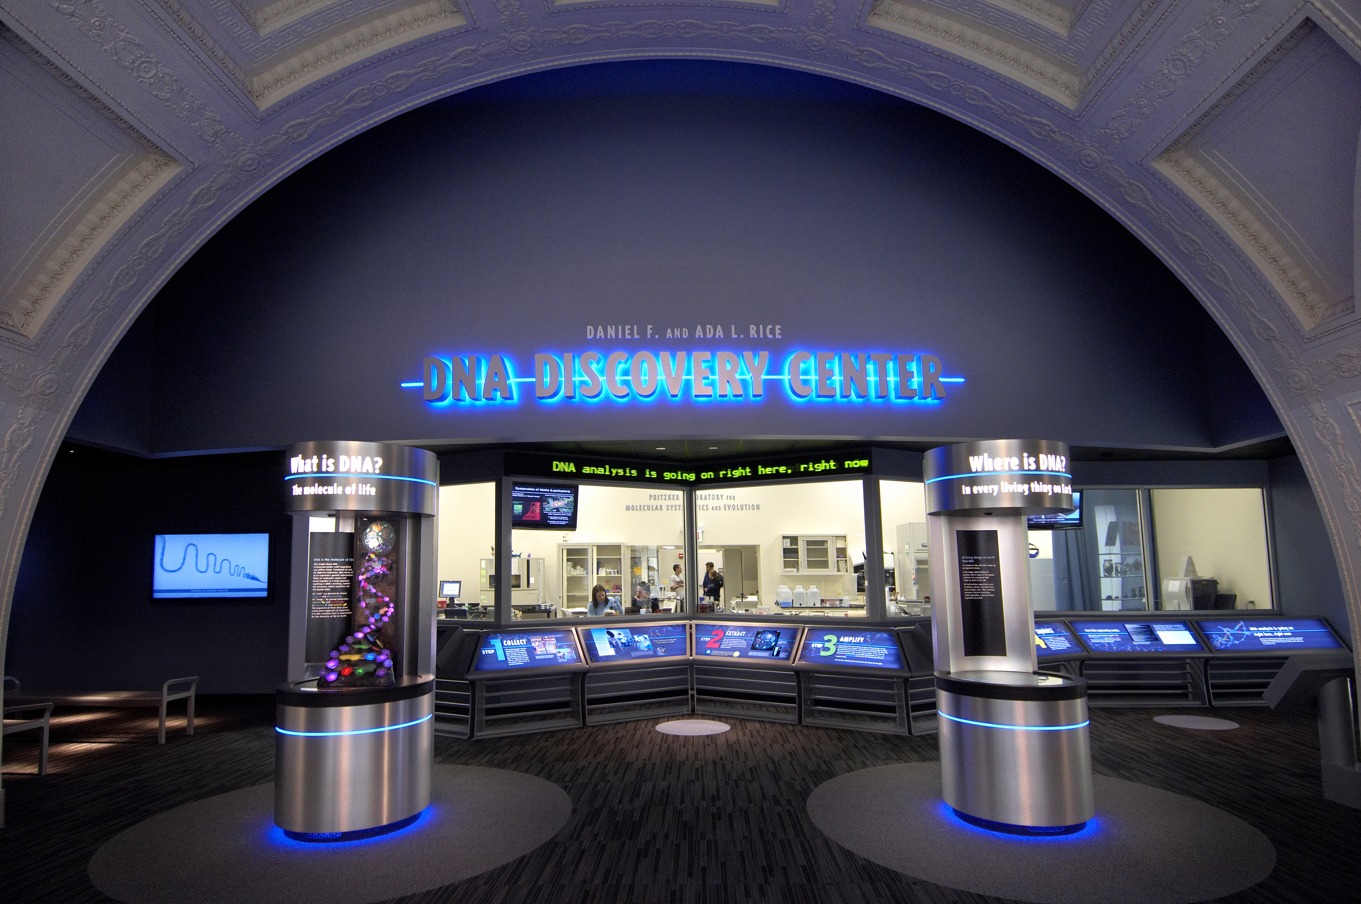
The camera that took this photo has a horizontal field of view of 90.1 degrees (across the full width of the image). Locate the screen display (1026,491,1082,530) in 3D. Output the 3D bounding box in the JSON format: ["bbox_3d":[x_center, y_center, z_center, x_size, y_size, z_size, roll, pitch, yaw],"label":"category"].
[{"bbox_3d":[4.685,0.743,8.650,0.820,0.500,0.100,-1,-9,0],"label":"screen display"}]

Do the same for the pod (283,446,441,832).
[{"bbox_3d":[-2.222,1.239,4.704,0.950,2.480,0.950,-1,-6,0],"label":"pod"}]

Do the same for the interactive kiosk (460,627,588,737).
[{"bbox_3d":[-1.631,2.367,7.036,1.200,0.950,0.520,4,-10,-26],"label":"interactive kiosk"}]

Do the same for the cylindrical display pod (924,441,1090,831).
[{"bbox_3d":[2.228,1.189,4.674,0.950,2.480,0.950,-1,-6,0],"label":"cylindrical display pod"}]

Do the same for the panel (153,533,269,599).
[{"bbox_3d":[-5.946,1.454,8.649,1.500,0.860,0.100,-1,-9,0],"label":"panel"}]

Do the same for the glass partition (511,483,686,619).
[{"bbox_3d":[-0.917,1.160,7.968,2.160,1.540,0.060,4,-10,-26],"label":"glass partition"}]

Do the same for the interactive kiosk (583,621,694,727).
[{"bbox_3d":[-0.451,2.477,7.783,1.290,1.000,0.500,3,-7,-27],"label":"interactive kiosk"}]

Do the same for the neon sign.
[{"bbox_3d":[0.038,-0.782,7.136,5.764,0.535,0.220,-1,-6,0],"label":"neon sign"}]

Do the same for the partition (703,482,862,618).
[{"bbox_3d":[1.134,1.170,8.071,2.081,1.547,0.050,-4,-7,26],"label":"partition"}]

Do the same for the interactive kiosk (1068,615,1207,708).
[{"bbox_3d":[5.437,2.471,8.087,1.360,1.000,0.500,-1,-7,2],"label":"interactive kiosk"}]

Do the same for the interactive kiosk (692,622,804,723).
[{"bbox_3d":[0.717,2.461,7.758,1.290,1.000,0.500,-4,-7,27],"label":"interactive kiosk"}]

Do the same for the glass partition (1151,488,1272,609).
[{"bbox_3d":[6.757,1.233,8.639,1.419,1.530,0.050,-1,-7,1],"label":"glass partition"}]

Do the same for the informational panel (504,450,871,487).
[{"bbox_3d":[0.093,0.201,8.050,4.100,0.290,1.100,-1,-9,1],"label":"informational panel"}]

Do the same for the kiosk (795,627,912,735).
[{"bbox_3d":[1.836,2.329,7.025,1.170,0.950,0.520,-6,-10,28],"label":"kiosk"}]

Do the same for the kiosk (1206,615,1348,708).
[{"bbox_3d":[6.847,2.431,7.975,1.580,0.950,0.500,0,-9,-3],"label":"kiosk"}]

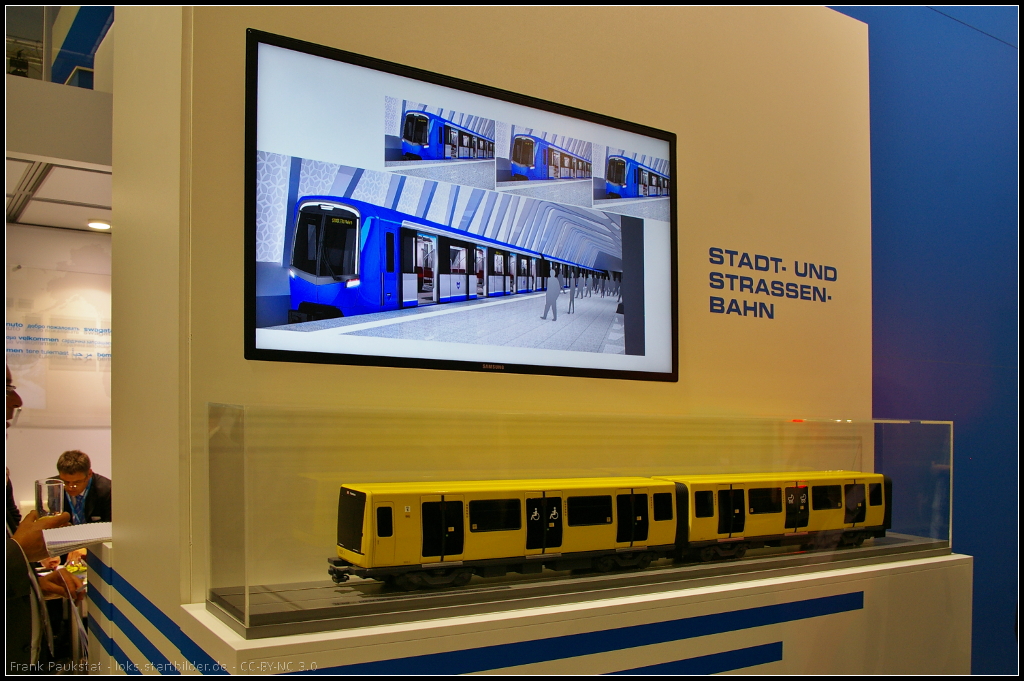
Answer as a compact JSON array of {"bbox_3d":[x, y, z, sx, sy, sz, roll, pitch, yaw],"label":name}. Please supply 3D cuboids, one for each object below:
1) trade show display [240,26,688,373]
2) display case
[{"bbox_3d":[-0.051,-0.232,1.868,1.037,0.604,0.050,4,-6,-32],"label":"trade show display"},{"bbox_3d":[0.315,0.335,1.916,1.841,0.347,0.231,4,-6,-32],"label":"display case"}]

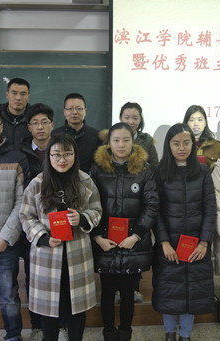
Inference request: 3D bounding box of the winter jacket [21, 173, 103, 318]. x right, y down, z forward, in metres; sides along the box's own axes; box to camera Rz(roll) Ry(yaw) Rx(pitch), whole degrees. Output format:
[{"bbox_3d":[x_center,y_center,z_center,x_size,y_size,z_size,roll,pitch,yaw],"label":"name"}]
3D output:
[{"bbox_3d":[-0.341,0.481,2.927,0.560,0.952,0.380,0,5,-3],"label":"winter jacket"}]

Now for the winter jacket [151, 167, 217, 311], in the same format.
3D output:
[{"bbox_3d":[0.523,0.478,3.026,0.450,1.008,0.340,1,5,5],"label":"winter jacket"}]

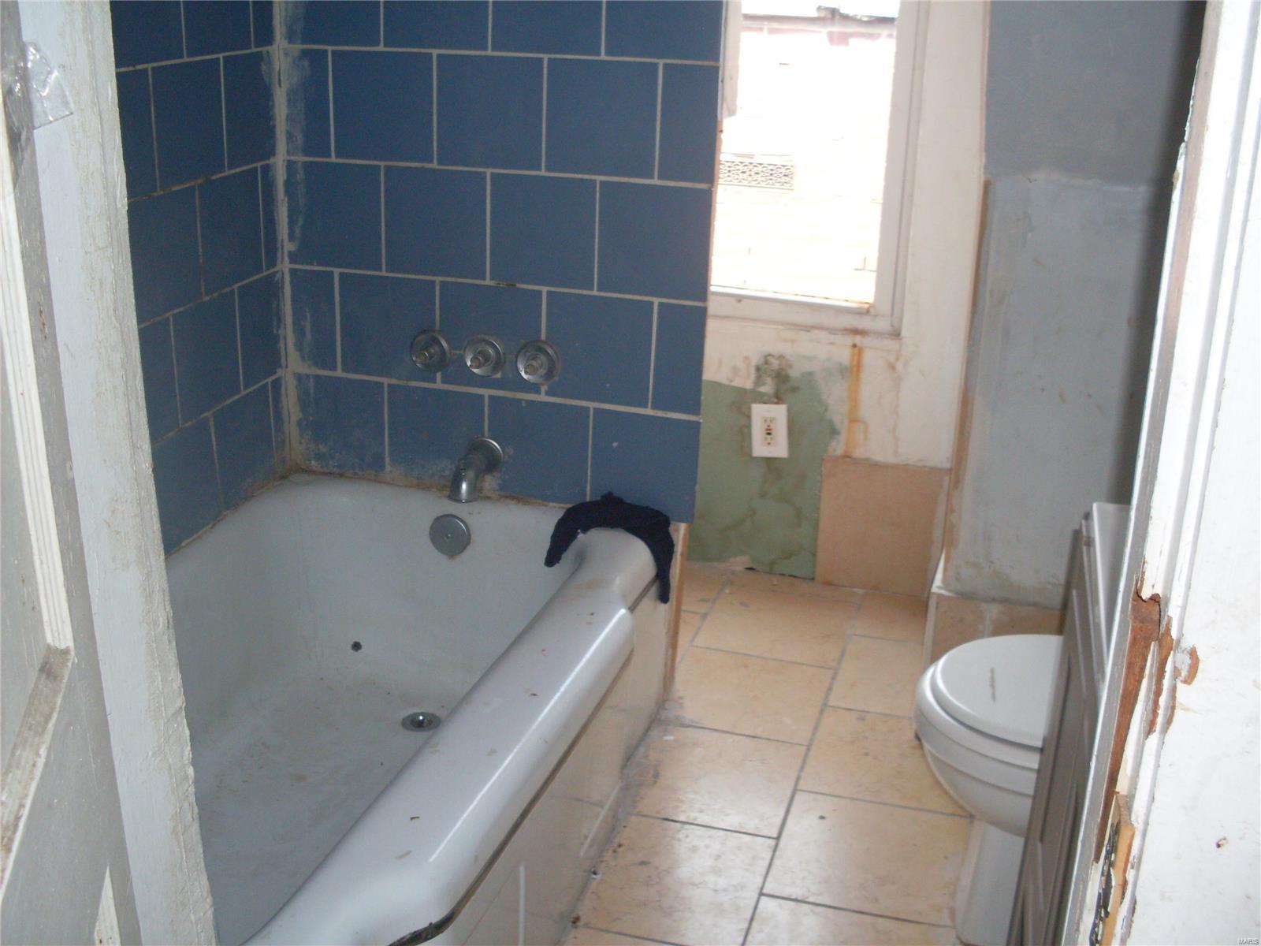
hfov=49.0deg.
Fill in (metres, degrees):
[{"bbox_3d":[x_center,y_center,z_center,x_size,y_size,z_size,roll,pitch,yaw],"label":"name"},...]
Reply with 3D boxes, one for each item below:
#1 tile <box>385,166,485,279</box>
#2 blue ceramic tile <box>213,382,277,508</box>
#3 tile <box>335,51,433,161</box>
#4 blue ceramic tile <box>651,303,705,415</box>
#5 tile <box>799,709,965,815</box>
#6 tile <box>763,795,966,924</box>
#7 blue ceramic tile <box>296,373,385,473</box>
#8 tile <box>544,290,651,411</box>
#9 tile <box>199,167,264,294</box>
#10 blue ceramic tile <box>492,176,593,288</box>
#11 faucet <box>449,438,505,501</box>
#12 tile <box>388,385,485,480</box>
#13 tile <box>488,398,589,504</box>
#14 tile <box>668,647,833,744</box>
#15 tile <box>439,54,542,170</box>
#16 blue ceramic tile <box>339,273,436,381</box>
[{"bbox_3d":[-0.353,-0.455,2.519,0.200,0.200,0.010,7,21,14],"label":"tile"},{"bbox_3d":[-0.724,-0.047,2.582,0.010,0.201,0.201,8,22,15],"label":"blue ceramic tile"},{"bbox_3d":[-0.440,-0.654,2.472,0.201,0.201,0.010,8,22,15],"label":"tile"},{"bbox_3d":[0.088,-0.204,2.480,0.093,0.202,0.010,7,21,14],"label":"blue ceramic tile"},{"bbox_3d":[0.472,0.520,2.494,0.302,0.010,0.300,8,22,15],"label":"tile"},{"bbox_3d":[0.388,0.616,2.222,0.298,0.010,0.303,8,21,15],"label":"tile"},{"bbox_3d":[-0.564,-0.097,2.721,0.192,0.201,0.010,8,22,15],"label":"blue ceramic tile"},{"bbox_3d":[-0.057,-0.224,2.515,0.200,0.200,0.010,7,21,14],"label":"tile"},{"bbox_3d":[-0.690,-0.419,2.379,0.010,0.199,0.200,8,22,15],"label":"tile"},{"bbox_3d":[-0.152,-0.418,2.400,0.200,0.199,0.010,8,22,15],"label":"blue ceramic tile"},{"bbox_3d":[-0.296,-0.006,2.589,0.066,0.088,0.122,7,21,14],"label":"faucet"},{"bbox_3d":[-0.357,-0.073,2.597,0.200,0.194,0.010,8,22,15],"label":"tile"},{"bbox_3d":[-0.173,-0.045,2.617,0.201,0.201,0.010,8,22,15],"label":"tile"},{"bbox_3d":[0.227,0.434,2.702,0.302,0.010,0.300,8,22,15],"label":"tile"},{"bbox_3d":[-0.238,-0.613,2.353,0.200,0.199,0.010,8,22,15],"label":"tile"},{"bbox_3d":[-0.455,-0.276,2.619,0.201,0.201,0.010,8,22,15],"label":"blue ceramic tile"}]

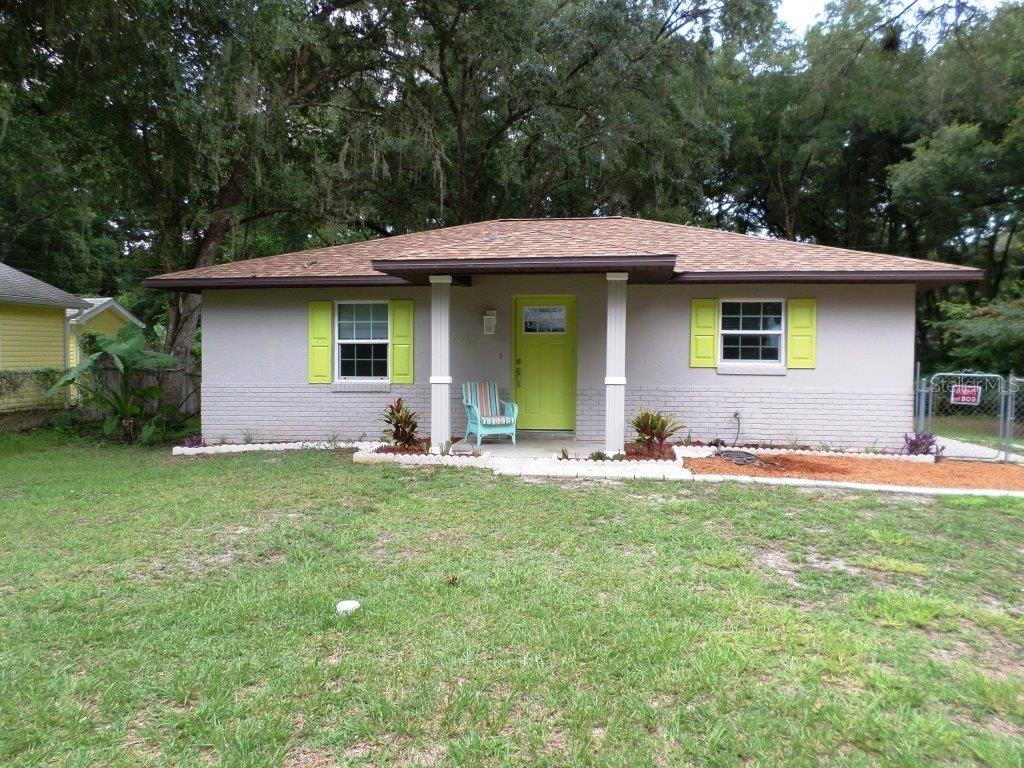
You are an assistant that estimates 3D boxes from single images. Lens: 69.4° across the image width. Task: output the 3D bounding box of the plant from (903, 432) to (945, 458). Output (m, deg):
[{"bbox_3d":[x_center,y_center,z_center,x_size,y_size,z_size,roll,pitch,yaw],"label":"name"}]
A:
[{"bbox_3d":[5.749,0.858,10.319,0.520,0.360,0.450,0,2,6],"label":"plant"}]

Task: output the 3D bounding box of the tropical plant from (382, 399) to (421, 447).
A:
[{"bbox_3d":[-1.589,0.556,10.680,0.530,0.730,0.520,0,2,6],"label":"tropical plant"}]

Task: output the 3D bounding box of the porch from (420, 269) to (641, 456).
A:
[{"bbox_3d":[0.311,-0.312,10.393,2.706,2.438,1.791,0,2,6],"label":"porch"}]

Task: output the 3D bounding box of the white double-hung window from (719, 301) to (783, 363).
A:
[{"bbox_3d":[3.555,-0.761,10.954,0.938,1.001,0.090,0,2,6],"label":"white double-hung window"}]

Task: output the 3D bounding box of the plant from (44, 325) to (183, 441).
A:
[{"bbox_3d":[-6.621,-0.008,12.255,1.950,1.900,1.600,0,2,6],"label":"plant"}]

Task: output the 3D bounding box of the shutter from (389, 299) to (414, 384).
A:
[{"bbox_3d":[-1.695,-0.645,11.429,0.378,1.302,0.040,0,2,6],"label":"shutter"}]

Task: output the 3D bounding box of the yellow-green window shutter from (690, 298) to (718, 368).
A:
[{"bbox_3d":[2.855,-0.745,10.978,0.392,1.028,0.040,0,2,6],"label":"yellow-green window shutter"}]

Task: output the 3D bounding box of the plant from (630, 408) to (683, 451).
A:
[{"bbox_3d":[2.018,0.635,10.328,0.690,0.570,0.580,0,2,6],"label":"plant"}]

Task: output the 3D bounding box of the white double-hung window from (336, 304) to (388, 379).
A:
[{"bbox_3d":[-2.326,-0.658,11.536,0.860,1.296,0.090,0,2,6],"label":"white double-hung window"}]

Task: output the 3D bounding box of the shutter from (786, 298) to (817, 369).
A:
[{"bbox_3d":[4.241,-0.729,10.843,0.406,1.030,0.040,0,2,6],"label":"shutter"}]

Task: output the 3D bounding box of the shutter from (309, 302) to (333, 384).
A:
[{"bbox_3d":[-2.985,-0.644,11.556,0.380,1.285,0.040,0,2,6],"label":"shutter"}]

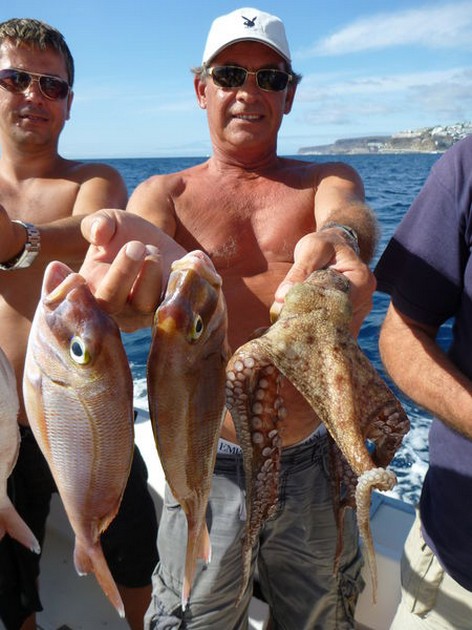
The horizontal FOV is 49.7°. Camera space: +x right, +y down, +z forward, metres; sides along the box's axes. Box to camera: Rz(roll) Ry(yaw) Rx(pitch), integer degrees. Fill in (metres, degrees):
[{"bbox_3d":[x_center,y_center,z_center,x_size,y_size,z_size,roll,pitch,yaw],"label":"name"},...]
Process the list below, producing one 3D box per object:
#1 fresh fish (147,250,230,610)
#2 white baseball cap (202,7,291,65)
[{"bbox_3d":[-0.044,0.122,0.483,0.060,0.365,0.110,7,14,22],"label":"fresh fish"},{"bbox_3d":[0.020,-0.492,0.905,0.175,0.125,0.265,-2,17,-3],"label":"white baseball cap"}]

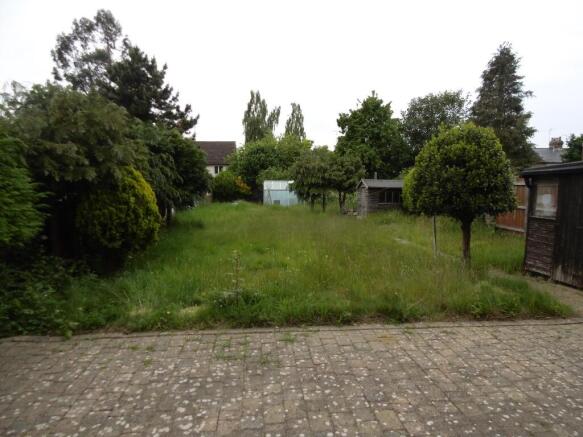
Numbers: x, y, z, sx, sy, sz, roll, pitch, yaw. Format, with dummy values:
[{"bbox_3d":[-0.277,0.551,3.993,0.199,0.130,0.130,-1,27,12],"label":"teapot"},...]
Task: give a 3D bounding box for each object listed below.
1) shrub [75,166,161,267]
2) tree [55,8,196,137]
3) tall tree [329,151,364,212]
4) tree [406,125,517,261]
[{"bbox_3d":[-3.515,-0.063,7.526,1.700,2.050,1.700,0,5,0],"label":"shrub"},{"bbox_3d":[-8.945,-5.509,20.081,6.600,10.600,6.400,0,5,0],"label":"tree"},{"bbox_3d":[3.099,-1.978,21.410,2.300,3.630,2.300,0,5,0],"label":"tall tree"},{"bbox_3d":[3.417,-0.462,7.489,2.100,2.850,2.050,0,5,0],"label":"tree"}]

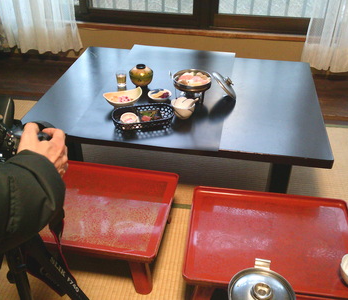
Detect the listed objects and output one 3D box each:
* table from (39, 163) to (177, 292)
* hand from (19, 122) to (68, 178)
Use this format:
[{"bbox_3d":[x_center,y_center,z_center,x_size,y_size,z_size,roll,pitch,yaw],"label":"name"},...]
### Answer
[{"bbox_3d":[-0.289,0.275,1.493,0.553,0.220,0.412,6,37,8],"label":"table"},{"bbox_3d":[-0.248,-0.001,0.740,0.095,0.090,0.115,12,38,16],"label":"hand"}]

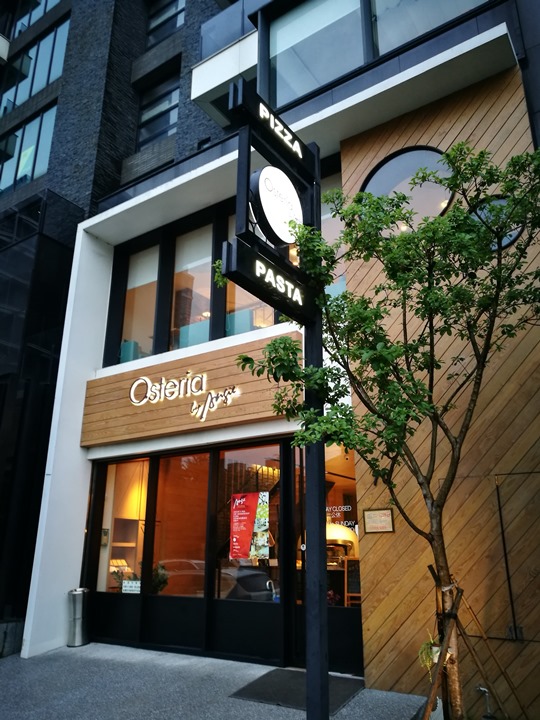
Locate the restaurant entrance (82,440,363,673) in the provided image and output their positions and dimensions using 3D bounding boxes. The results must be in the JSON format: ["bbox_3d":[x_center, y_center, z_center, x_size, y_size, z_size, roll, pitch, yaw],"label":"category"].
[{"bbox_3d":[-0.920,2.546,7.702,4.781,2.719,0.200,-12,-22,31],"label":"restaurant entrance"}]

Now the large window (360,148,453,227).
[{"bbox_3d":[1.675,-2.084,6.972,1.210,1.204,0.120,-12,-22,31],"label":"large window"}]

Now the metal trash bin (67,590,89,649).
[{"bbox_3d":[-2.779,3.733,8.151,0.228,0.755,0.228,-12,-22,31],"label":"metal trash bin"}]

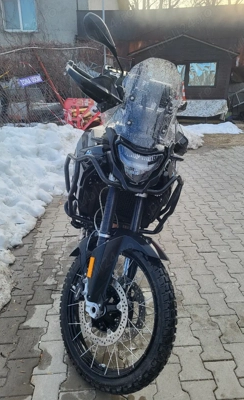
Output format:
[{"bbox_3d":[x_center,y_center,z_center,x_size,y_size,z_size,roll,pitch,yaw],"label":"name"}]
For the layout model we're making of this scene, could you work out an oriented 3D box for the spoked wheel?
[{"bbox_3d":[-0.050,0.519,1.433,0.700,0.700,0.105,22,2,43],"label":"spoked wheel"}]

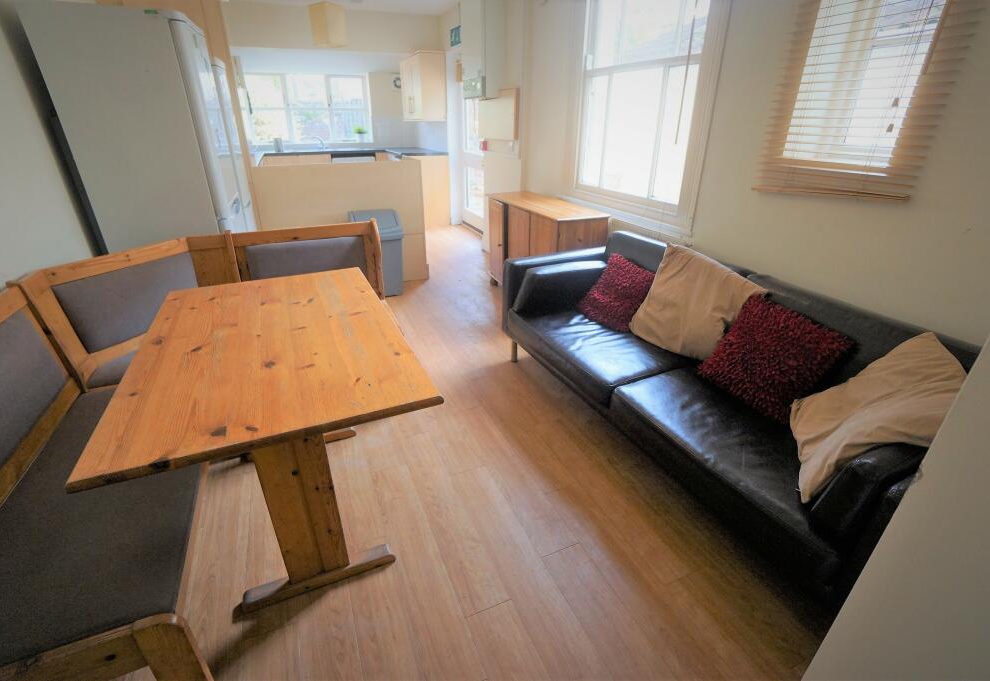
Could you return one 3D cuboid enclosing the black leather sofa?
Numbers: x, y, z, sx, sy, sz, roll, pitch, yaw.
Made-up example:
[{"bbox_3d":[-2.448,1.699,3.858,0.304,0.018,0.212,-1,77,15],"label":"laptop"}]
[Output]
[{"bbox_3d":[0.870,0.097,1.974,0.850,0.740,2.050,-12,29,-23],"label":"black leather sofa"}]

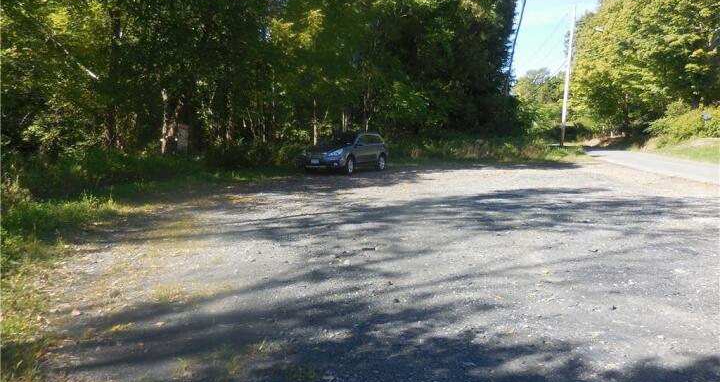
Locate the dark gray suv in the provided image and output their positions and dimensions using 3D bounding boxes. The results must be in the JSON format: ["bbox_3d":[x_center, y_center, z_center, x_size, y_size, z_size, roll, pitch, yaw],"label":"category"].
[{"bbox_3d":[-0.440,-1.555,20.850,1.820,1.650,4.770,4,7,28],"label":"dark gray suv"}]

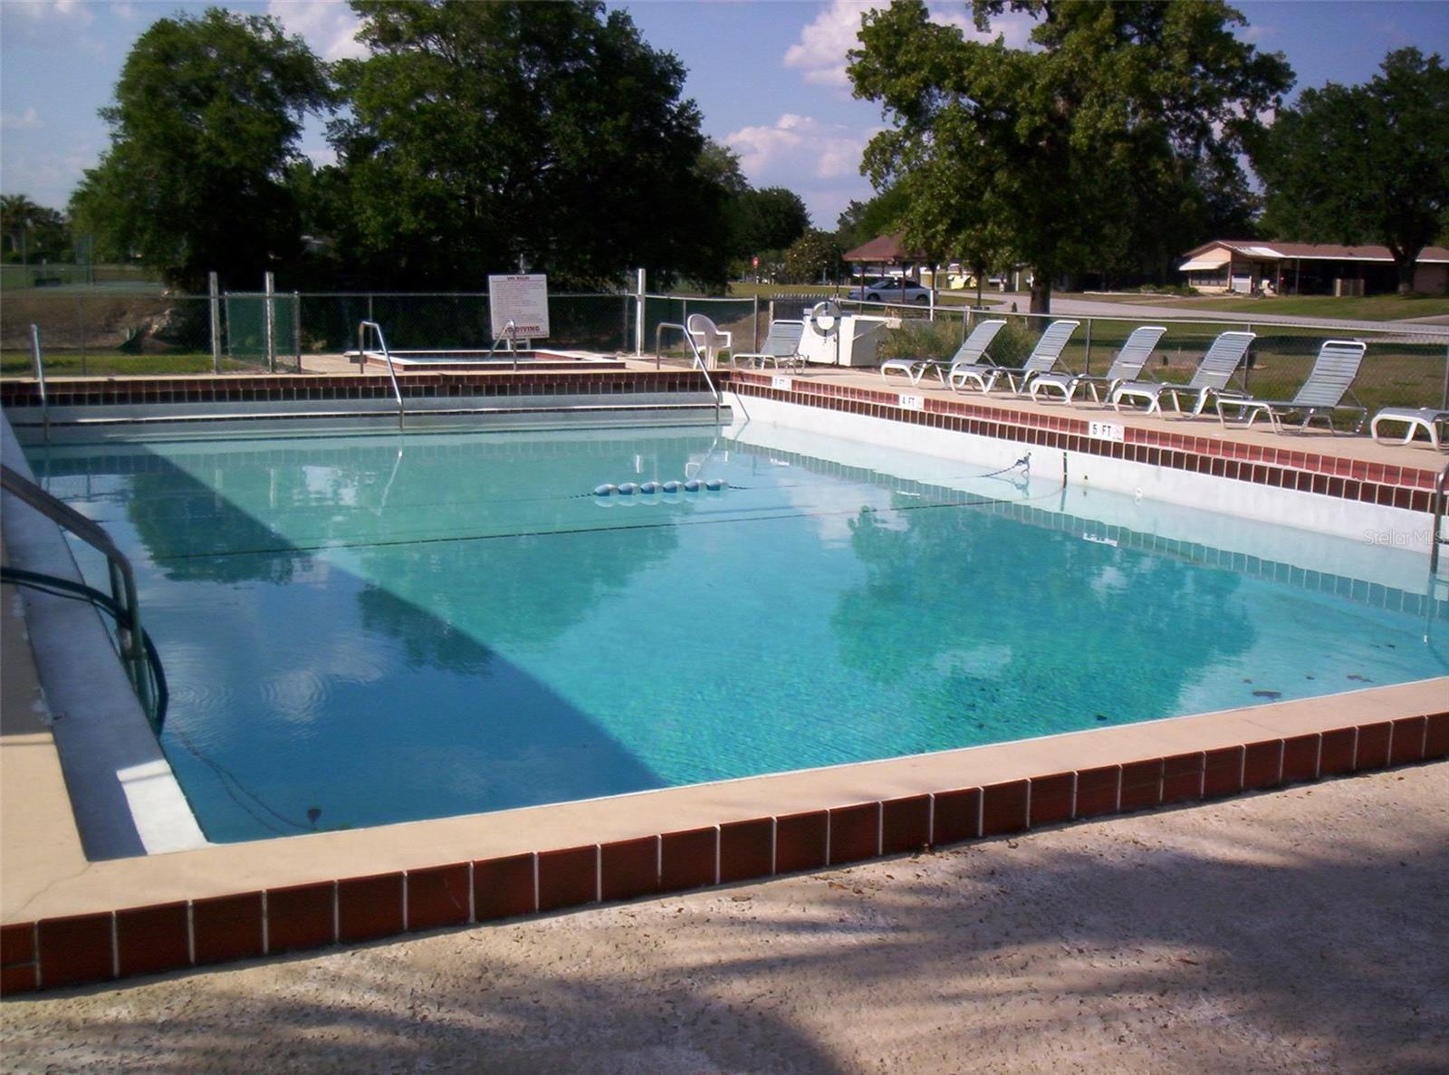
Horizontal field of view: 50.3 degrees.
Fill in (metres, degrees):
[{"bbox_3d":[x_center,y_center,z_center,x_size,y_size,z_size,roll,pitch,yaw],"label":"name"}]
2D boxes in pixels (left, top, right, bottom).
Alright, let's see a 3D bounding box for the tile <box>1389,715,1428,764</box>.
[{"bbox_3d":[2.179,0.647,4.935,0.150,0.146,0.018,-3,10,-25],"label":"tile"}]

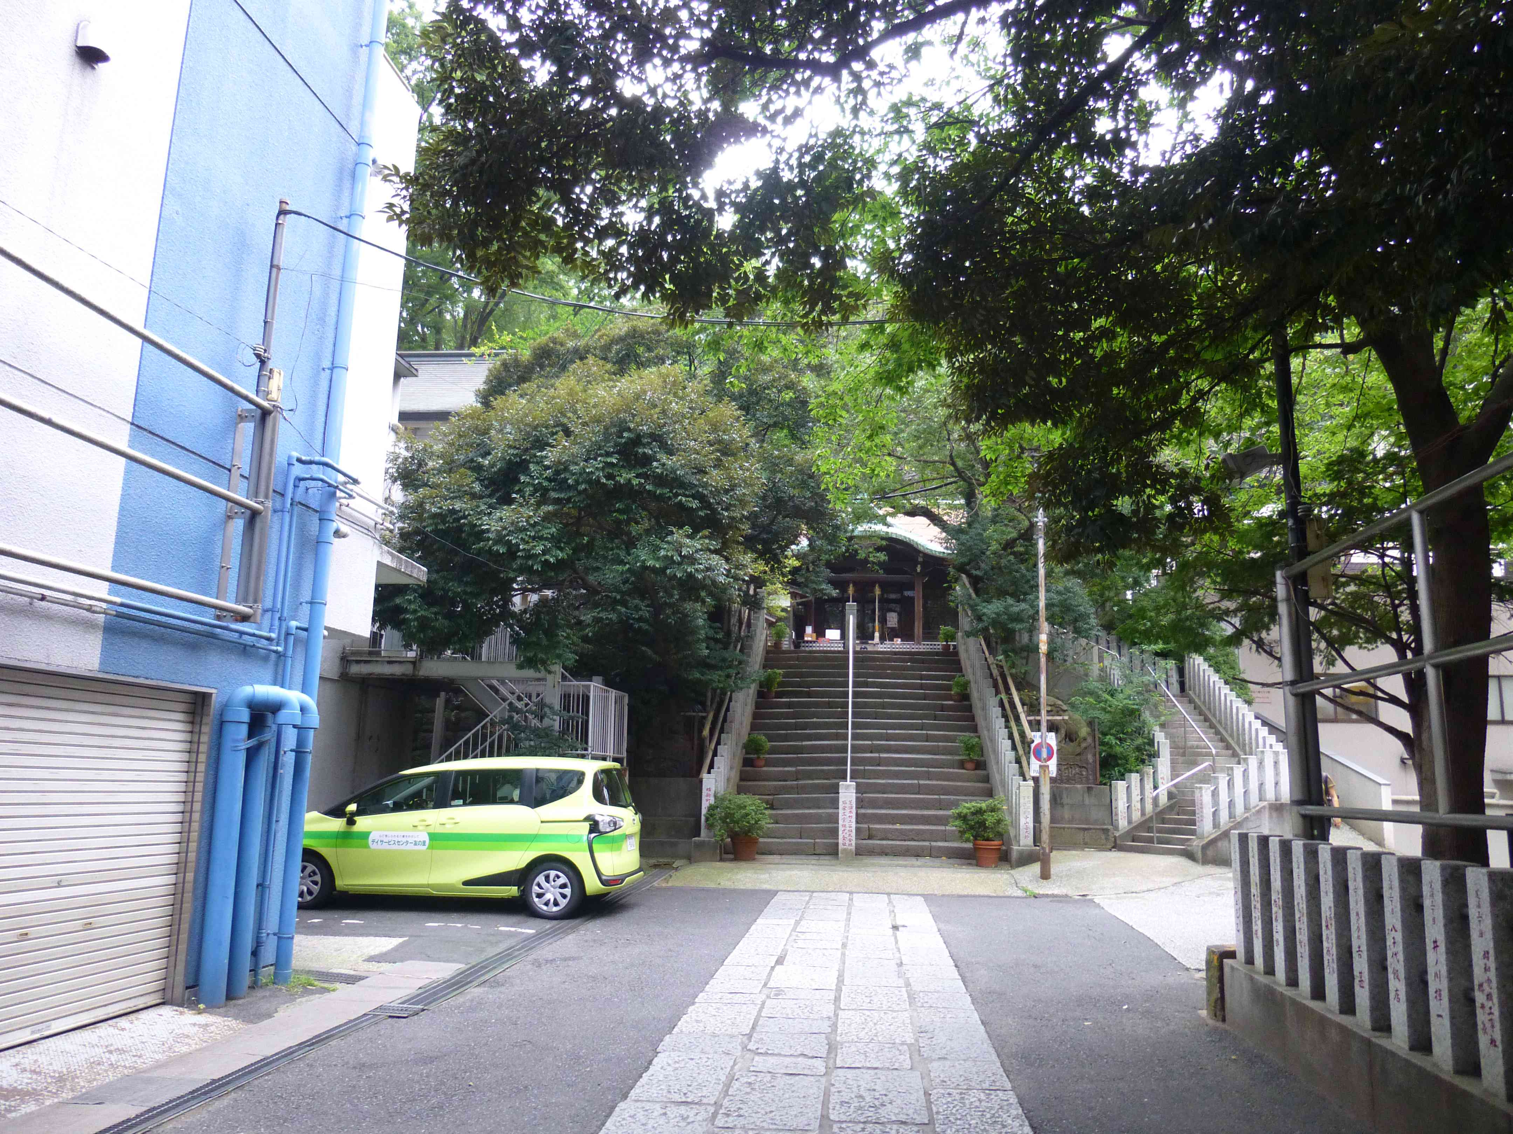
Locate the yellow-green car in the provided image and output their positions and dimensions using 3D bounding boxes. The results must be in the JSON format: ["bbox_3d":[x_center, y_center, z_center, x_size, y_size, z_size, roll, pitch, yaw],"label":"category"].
[{"bbox_3d":[-3.499,3.031,12.532,4.235,1.675,1.695,0,-10,5],"label":"yellow-green car"}]

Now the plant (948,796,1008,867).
[{"bbox_3d":[3.396,4.056,16.700,0.920,1.070,0.900,0,-10,5],"label":"plant"}]

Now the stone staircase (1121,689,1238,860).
[{"bbox_3d":[8.023,3.831,21.923,2.800,3.200,5.400,-2,-11,15],"label":"stone staircase"}]

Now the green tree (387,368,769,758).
[{"bbox_3d":[-3.067,-0.127,18.000,6.200,6.500,5.800,0,-10,5],"label":"green tree"}]

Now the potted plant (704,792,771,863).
[{"bbox_3d":[-0.282,3.998,16.800,1.000,1.070,0.950,0,-10,5],"label":"potted plant"}]

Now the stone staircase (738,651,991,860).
[{"bbox_3d":[2.086,3.266,21.338,4.510,4.053,7.500,0,-10,5],"label":"stone staircase"}]

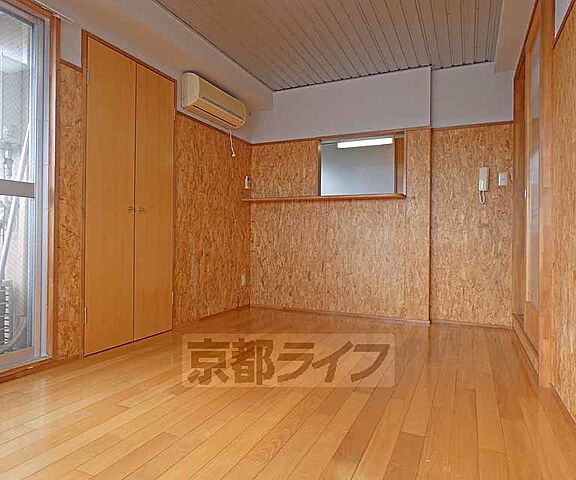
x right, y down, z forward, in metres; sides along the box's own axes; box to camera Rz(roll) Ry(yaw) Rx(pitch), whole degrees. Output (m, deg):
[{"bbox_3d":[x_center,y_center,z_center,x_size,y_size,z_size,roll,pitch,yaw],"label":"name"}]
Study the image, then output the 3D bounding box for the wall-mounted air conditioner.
[{"bbox_3d":[-0.729,-1.395,3.554,0.205,0.304,0.753,0,0,27],"label":"wall-mounted air conditioner"}]

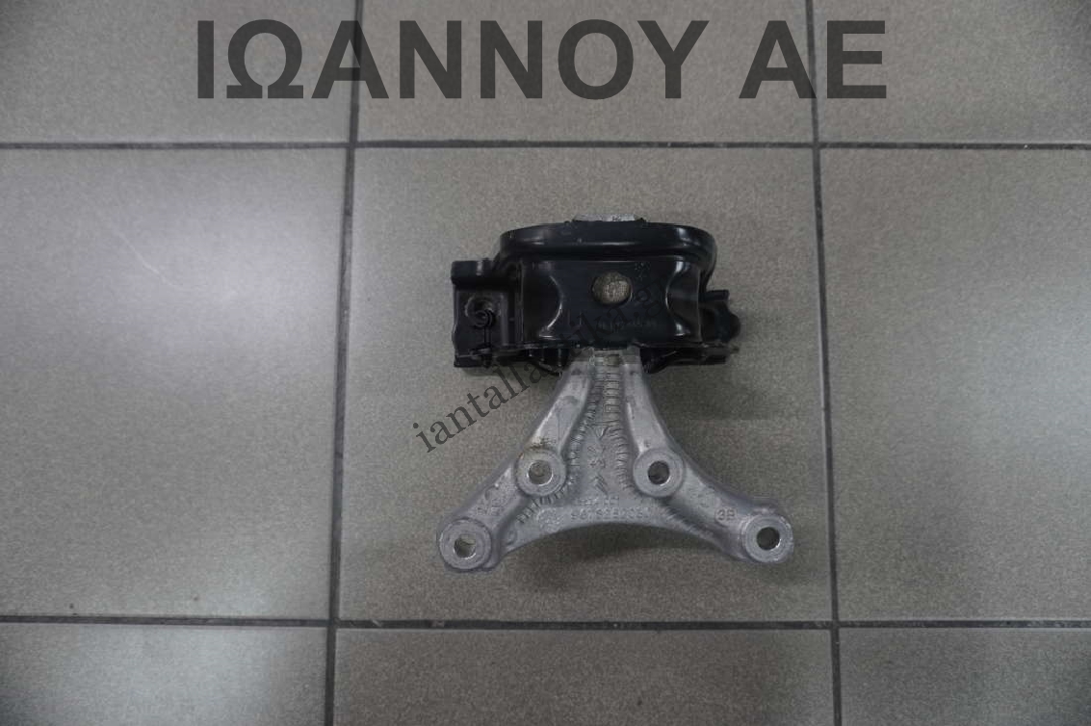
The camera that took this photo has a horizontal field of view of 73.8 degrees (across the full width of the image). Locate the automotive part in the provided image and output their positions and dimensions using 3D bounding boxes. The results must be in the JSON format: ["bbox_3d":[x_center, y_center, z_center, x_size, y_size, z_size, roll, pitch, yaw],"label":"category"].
[{"bbox_3d":[0.039,0.016,0.433,0.206,0.088,0.209,-1,84,0],"label":"automotive part"}]

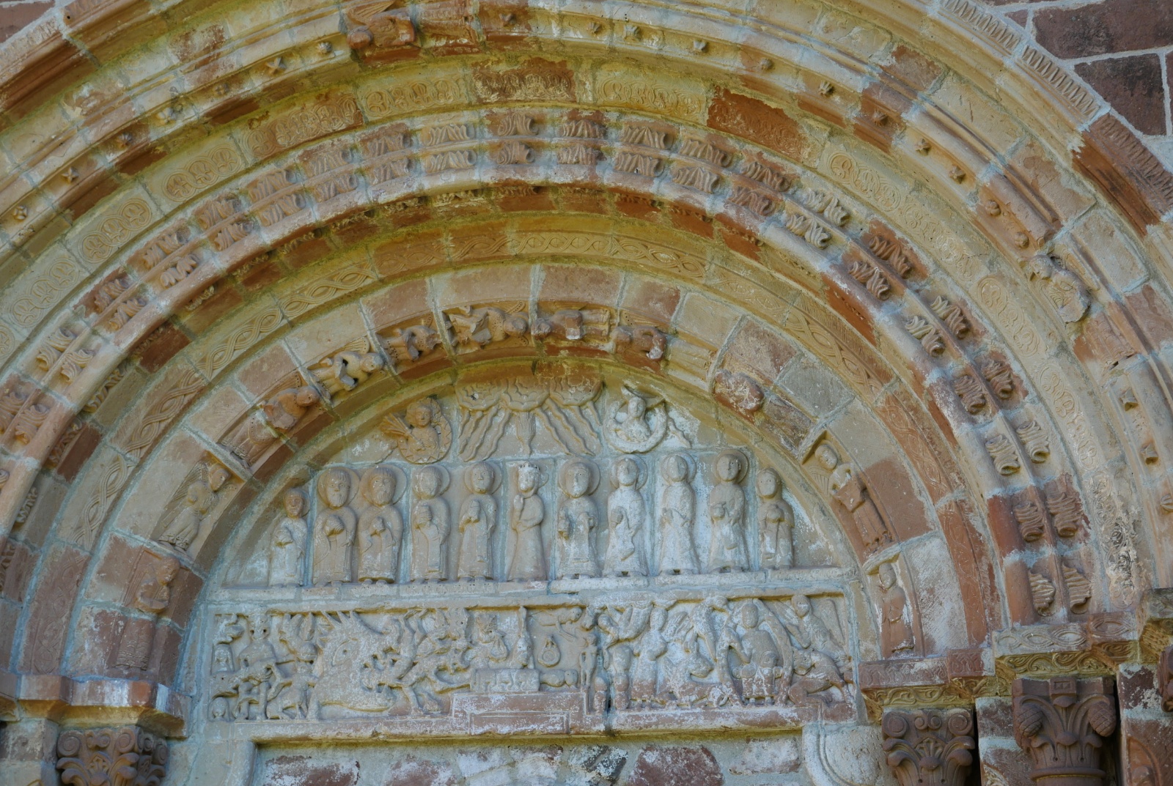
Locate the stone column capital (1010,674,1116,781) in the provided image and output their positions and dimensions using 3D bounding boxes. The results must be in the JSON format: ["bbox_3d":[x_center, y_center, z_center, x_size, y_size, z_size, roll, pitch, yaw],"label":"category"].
[{"bbox_3d":[1.365,0.955,6.775,0.275,0.275,0.275,-2,-13,7],"label":"stone column capital"}]

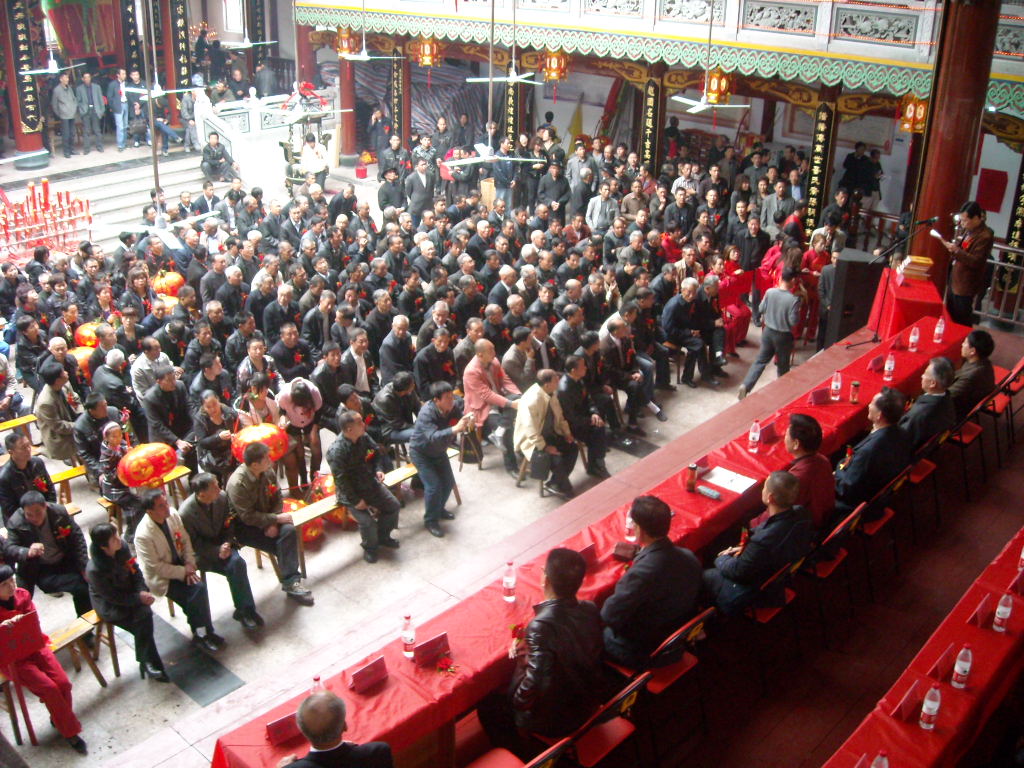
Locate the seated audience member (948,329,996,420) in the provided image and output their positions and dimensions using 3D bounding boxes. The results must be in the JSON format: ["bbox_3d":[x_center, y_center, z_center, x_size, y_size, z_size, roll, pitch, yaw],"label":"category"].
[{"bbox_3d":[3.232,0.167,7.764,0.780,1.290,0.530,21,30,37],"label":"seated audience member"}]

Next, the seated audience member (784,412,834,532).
[{"bbox_3d":[1.709,0.779,6.254,0.800,1.290,0.550,21,30,37],"label":"seated audience member"}]

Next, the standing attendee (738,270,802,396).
[{"bbox_3d":[2.768,-0.491,11.172,0.650,1.620,0.500,-20,31,-41],"label":"standing attendee"}]

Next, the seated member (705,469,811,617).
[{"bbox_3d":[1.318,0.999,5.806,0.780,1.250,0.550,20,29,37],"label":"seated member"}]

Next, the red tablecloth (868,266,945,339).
[{"bbox_3d":[4.323,-0.717,11.320,0.560,0.780,1.100,6,24,11],"label":"red tablecloth"}]

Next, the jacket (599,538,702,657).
[{"bbox_3d":[0.698,1.079,5.183,0.520,0.620,0.420,-19,30,-40],"label":"jacket"}]

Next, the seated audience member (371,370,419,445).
[{"bbox_3d":[-1.040,0.442,9.867,0.780,1.200,0.520,4,24,6],"label":"seated audience member"}]

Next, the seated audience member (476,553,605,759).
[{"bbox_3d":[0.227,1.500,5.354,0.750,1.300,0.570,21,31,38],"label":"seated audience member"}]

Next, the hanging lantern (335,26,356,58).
[{"bbox_3d":[-3.385,-6.935,21.062,0.460,0.620,0.460,21,31,38],"label":"hanging lantern"}]

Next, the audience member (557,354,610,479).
[{"bbox_3d":[0.710,0.344,10.115,0.760,1.270,0.520,10,25,20],"label":"audience member"}]

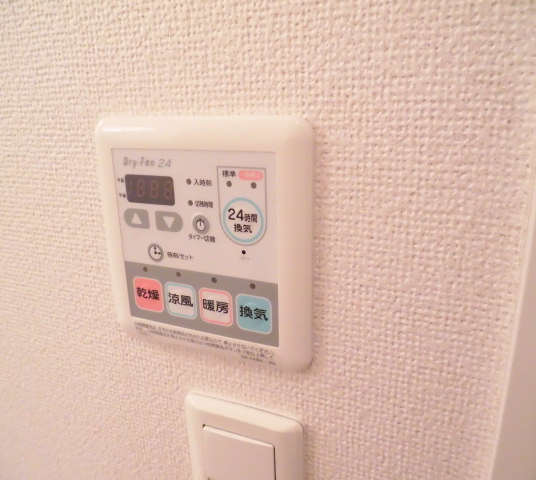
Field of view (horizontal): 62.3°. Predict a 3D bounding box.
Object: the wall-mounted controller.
[{"bbox_3d":[-0.035,0.002,0.219,0.118,0.120,0.012,6,16,24],"label":"wall-mounted controller"}]

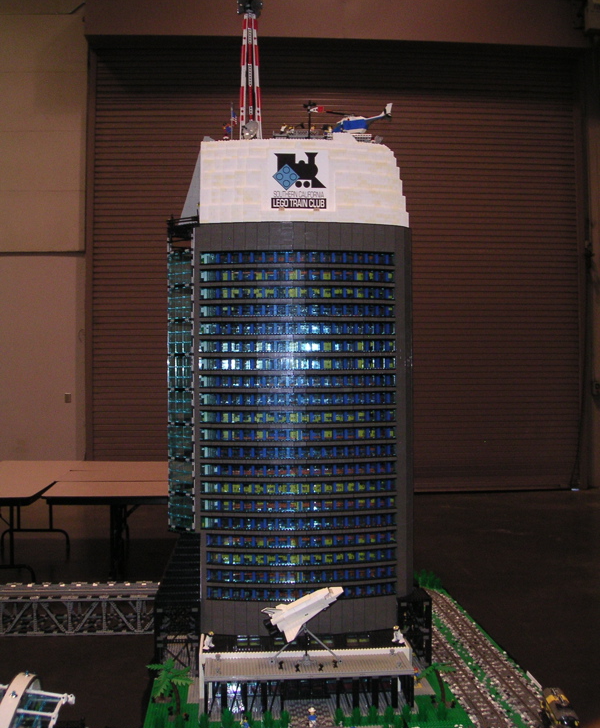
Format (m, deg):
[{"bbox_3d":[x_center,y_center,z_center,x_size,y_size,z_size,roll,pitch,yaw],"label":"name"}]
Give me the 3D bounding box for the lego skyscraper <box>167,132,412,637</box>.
[{"bbox_3d":[-0.034,0.090,2.570,0.690,1.430,0.420,0,0,-5],"label":"lego skyscraper"}]

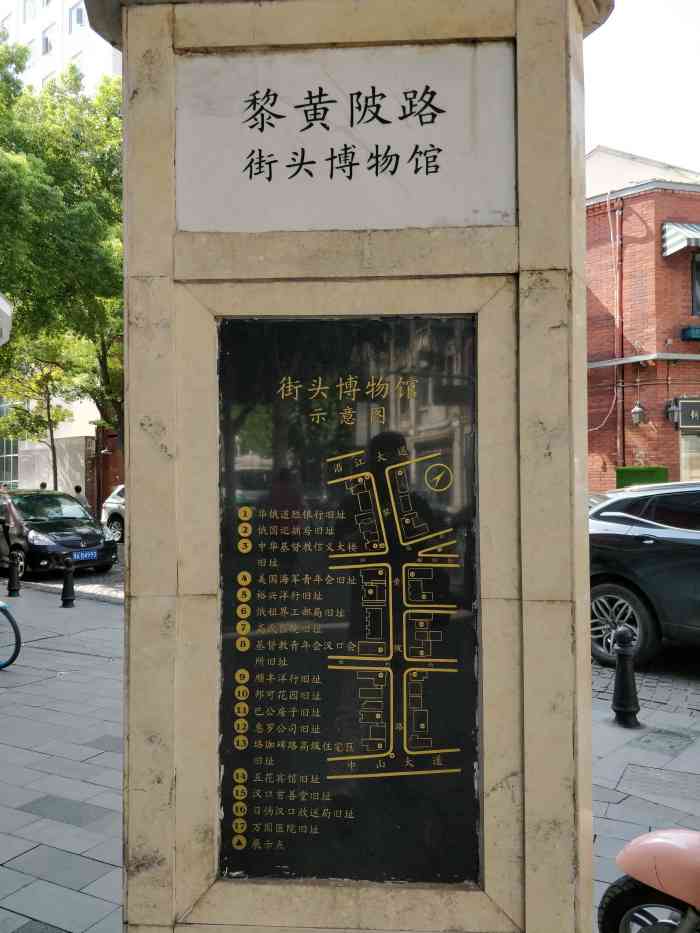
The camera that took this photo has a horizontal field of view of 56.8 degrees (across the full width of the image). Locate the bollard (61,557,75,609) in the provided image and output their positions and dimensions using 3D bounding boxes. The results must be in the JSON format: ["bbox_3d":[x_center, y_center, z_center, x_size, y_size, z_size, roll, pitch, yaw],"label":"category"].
[{"bbox_3d":[-3.648,1.498,8.367,0.170,0.632,0.170,0,-2,0],"label":"bollard"}]

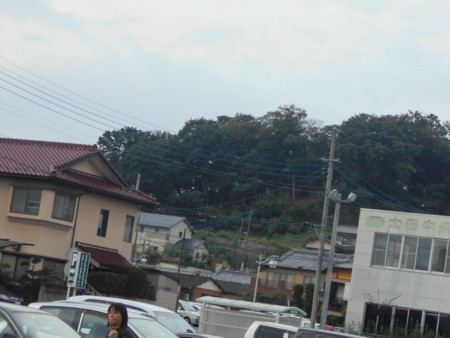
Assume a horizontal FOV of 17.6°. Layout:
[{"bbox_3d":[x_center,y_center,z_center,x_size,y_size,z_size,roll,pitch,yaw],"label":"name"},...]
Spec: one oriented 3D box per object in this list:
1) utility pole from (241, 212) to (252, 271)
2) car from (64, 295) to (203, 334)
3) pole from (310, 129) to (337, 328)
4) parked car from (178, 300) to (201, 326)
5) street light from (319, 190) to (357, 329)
[{"bbox_3d":[2.202,10.047,159.502,0.500,11.000,0.400,7,-5,0],"label":"utility pole"},{"bbox_3d":[-1.699,3.727,32.378,4.500,1.520,1.720,4,-6,28],"label":"car"},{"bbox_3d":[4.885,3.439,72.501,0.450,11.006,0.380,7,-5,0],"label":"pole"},{"bbox_3d":[-2.677,9.295,94.462,4.200,1.500,1.690,3,-7,38],"label":"parked car"},{"bbox_3d":[4.406,4.329,59.692,1.200,6.805,0.500,7,-5,0],"label":"street light"}]

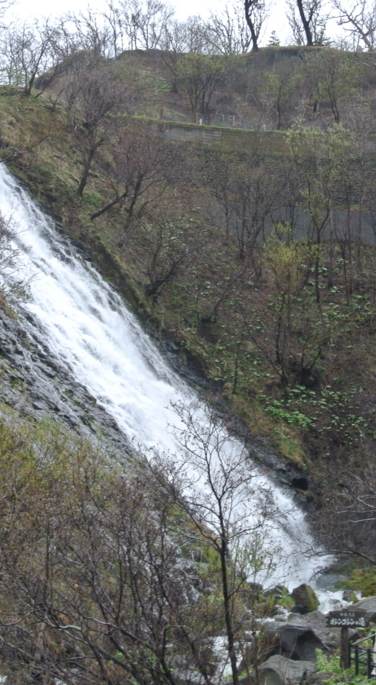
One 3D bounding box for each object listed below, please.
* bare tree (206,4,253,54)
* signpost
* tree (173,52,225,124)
[{"bbox_3d":[3.771,-28.443,163.000,4.100,4.600,3.600,0,-7,0],"label":"bare tree"},{"bbox_3d":[4.477,8.390,50.500,1.170,1.720,0.240,-1,-7,6],"label":"signpost"},{"bbox_3d":[0.866,-20.958,148.000,4.200,5.900,3.900,0,-7,0],"label":"tree"}]

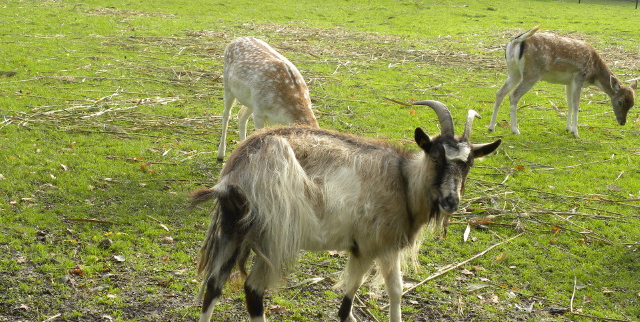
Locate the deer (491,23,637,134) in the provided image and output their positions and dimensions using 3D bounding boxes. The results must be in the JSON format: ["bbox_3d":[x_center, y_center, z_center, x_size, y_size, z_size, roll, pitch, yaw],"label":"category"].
[{"bbox_3d":[2.141,-0.704,10.626,1.260,0.920,0.350,0,10,-24],"label":"deer"}]

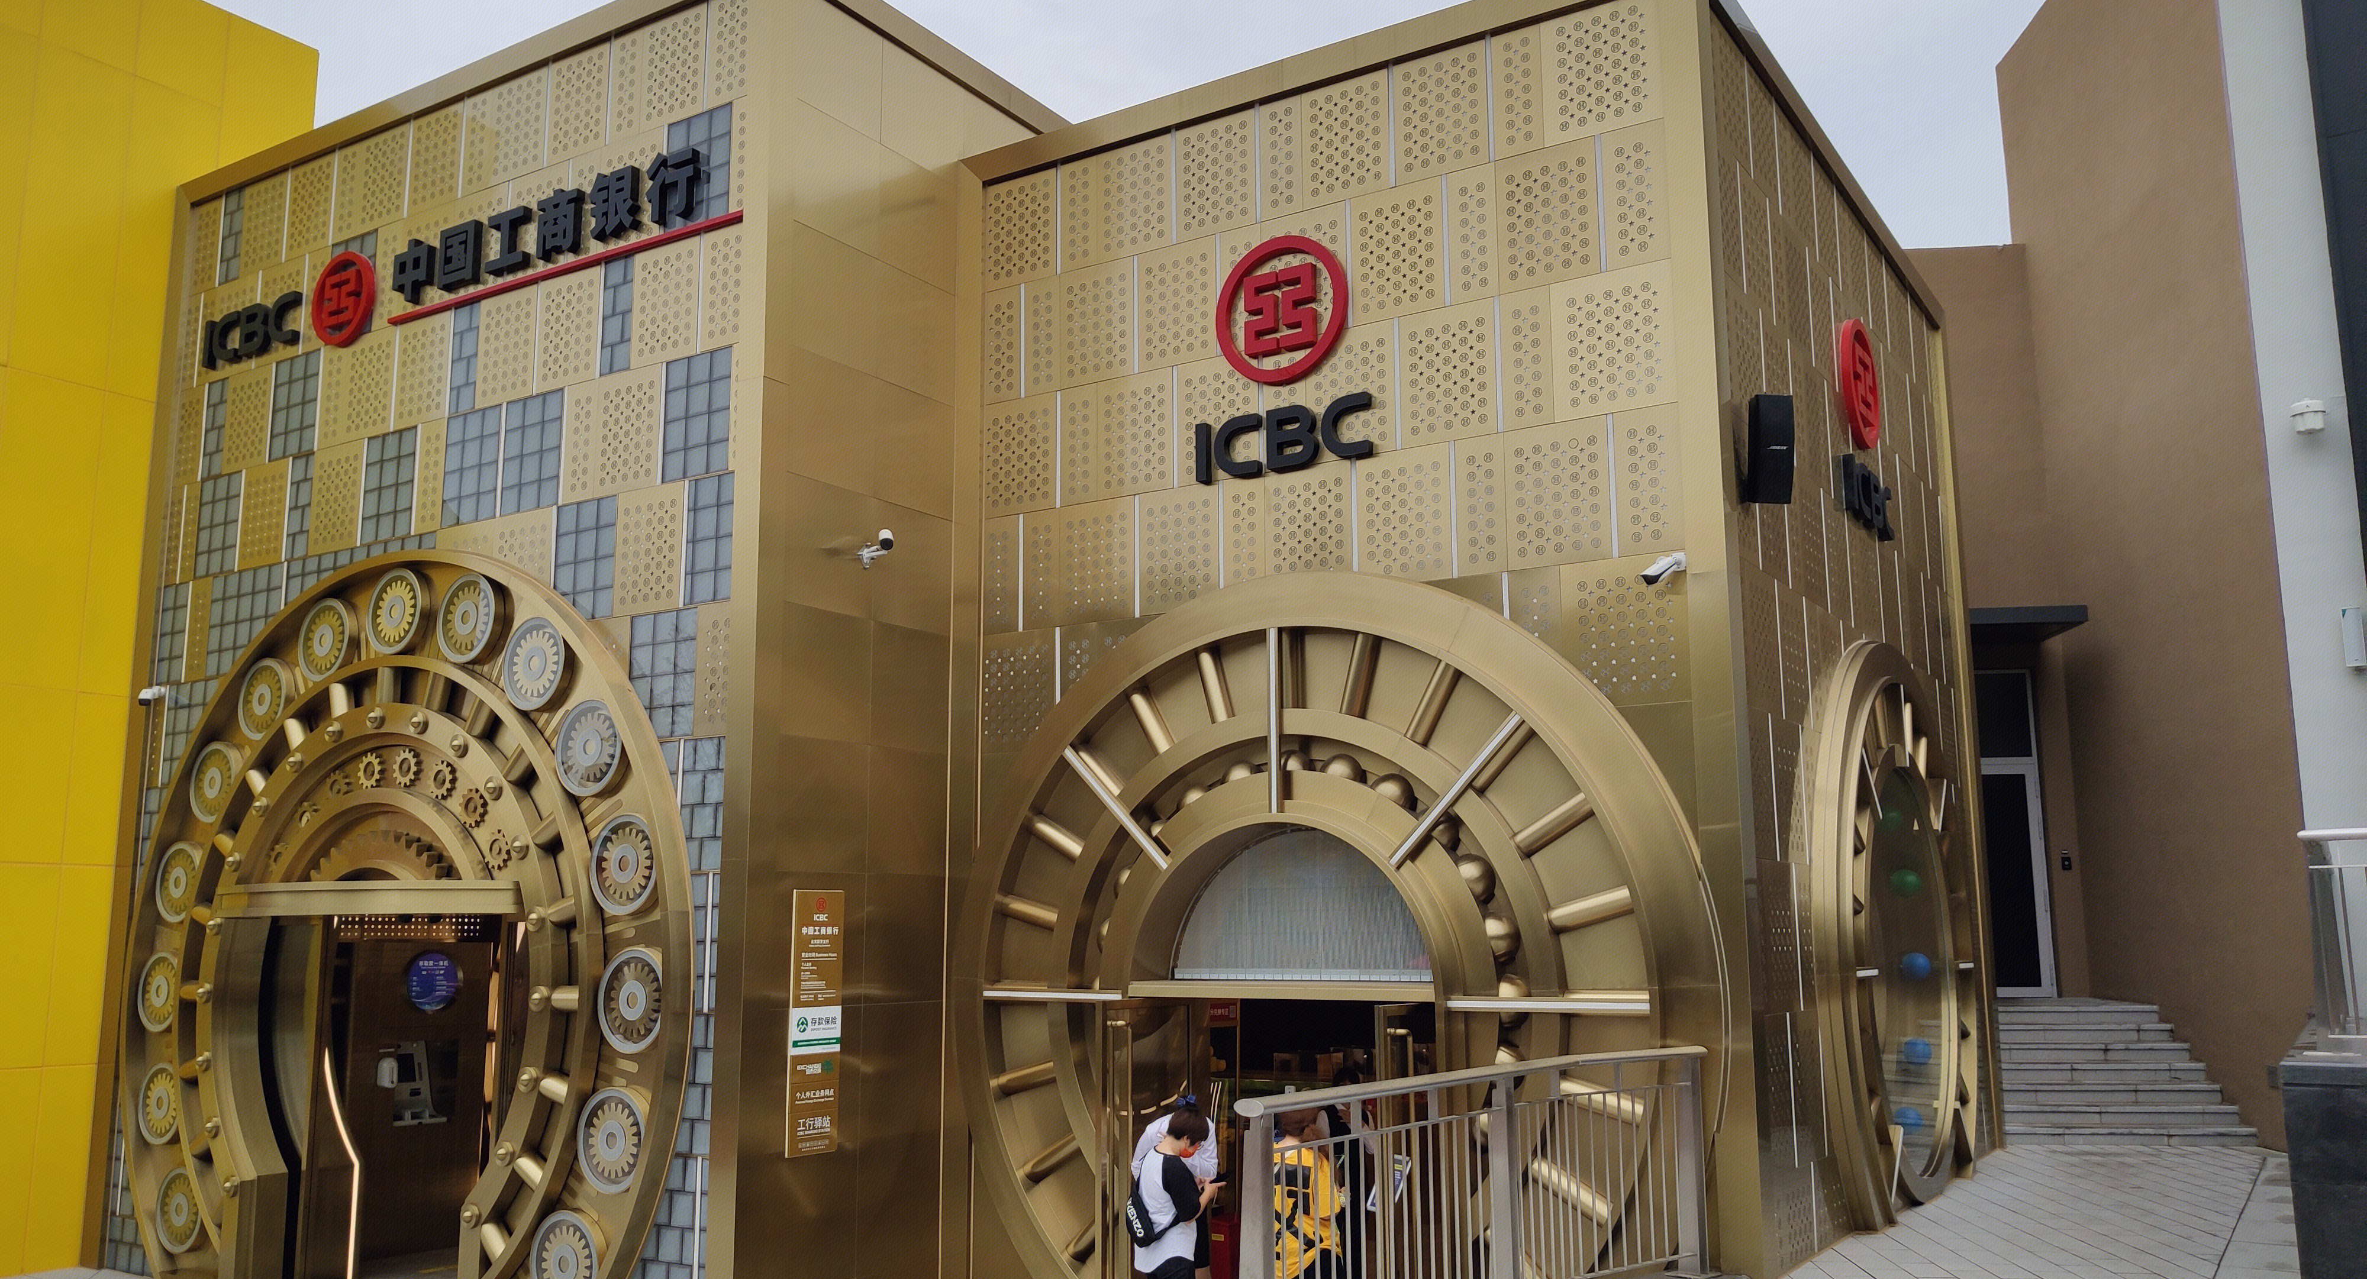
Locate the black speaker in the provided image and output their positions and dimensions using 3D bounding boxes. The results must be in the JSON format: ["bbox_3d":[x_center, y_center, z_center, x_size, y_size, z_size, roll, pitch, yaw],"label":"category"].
[{"bbox_3d":[3.189,-1.034,9.650,0.215,0.580,0.185,0,2,-3],"label":"black speaker"}]

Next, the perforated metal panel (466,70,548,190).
[{"bbox_3d":[-4.779,-3.576,12.582,0.936,0.750,0.050,-6,-10,33],"label":"perforated metal panel"}]

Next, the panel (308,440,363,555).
[{"bbox_3d":[-6.264,-1.035,13.197,0.635,0.780,0.050,-6,-10,33],"label":"panel"}]

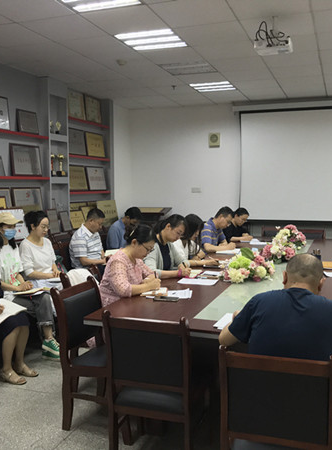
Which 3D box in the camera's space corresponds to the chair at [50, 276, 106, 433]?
[{"bbox_3d":[-0.421,0.861,3.240,0.510,0.935,0.460,2,5,22],"label":"chair"}]

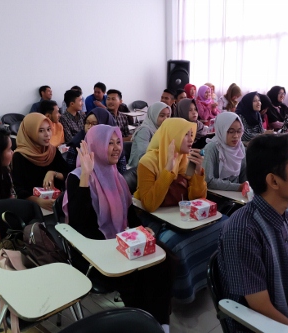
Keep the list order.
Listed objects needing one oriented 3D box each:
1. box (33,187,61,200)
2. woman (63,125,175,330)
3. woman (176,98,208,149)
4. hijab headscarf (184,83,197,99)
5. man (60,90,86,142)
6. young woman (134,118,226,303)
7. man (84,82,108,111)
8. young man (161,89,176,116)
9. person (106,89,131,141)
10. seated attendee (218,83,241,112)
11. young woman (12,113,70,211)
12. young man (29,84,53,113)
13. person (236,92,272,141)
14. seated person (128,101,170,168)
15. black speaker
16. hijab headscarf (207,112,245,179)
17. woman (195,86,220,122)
[{"bbox_3d":[-0.605,0.180,2.400,0.138,0.066,0.142,-8,16,-29],"label":"box"},{"bbox_3d":[-0.143,0.384,2.131,0.540,1.240,0.780,-10,18,-35],"label":"woman"},{"bbox_3d":[0.540,-0.029,3.825,0.460,1.294,0.750,-12,18,-39],"label":"woman"},{"bbox_3d":[0.797,-1.252,6.439,0.250,0.330,0.260,11,18,41],"label":"hijab headscarf"},{"bbox_3d":[-0.601,-0.135,3.968,0.800,1.290,0.500,11,18,39],"label":"man"},{"bbox_3d":[0.239,0.313,2.539,0.520,1.266,0.700,-12,19,-39],"label":"young woman"},{"bbox_3d":[-0.628,-0.606,5.774,0.550,1.330,0.800,-7,15,-24],"label":"man"},{"bbox_3d":[0.456,-0.394,5.036,0.500,1.260,0.800,-11,17,-36],"label":"young man"},{"bbox_3d":[-0.301,-0.271,4.563,0.520,1.280,0.800,-4,15,-17],"label":"person"},{"bbox_3d":[1.474,-0.671,6.207,0.800,1.260,0.500,12,18,37],"label":"seated attendee"},{"bbox_3d":[-0.643,0.290,2.594,0.480,1.292,0.720,-10,17,-34],"label":"young woman"},{"bbox_3d":[-1.420,-0.604,5.913,0.800,1.270,0.520,10,18,37],"label":"young man"},{"bbox_3d":[1.544,-0.324,4.808,0.800,1.220,0.480,11,18,39],"label":"person"},{"bbox_3d":[0.247,0.070,3.458,0.460,1.286,0.750,-13,19,-40],"label":"seated person"},{"bbox_3d":[0.713,-1.829,7.750,0.440,0.700,0.380,-1,14,-2],"label":"black speaker"},{"bbox_3d":[0.565,-0.146,2.600,0.270,0.450,0.270,-7,16,-26],"label":"hijab headscarf"},{"bbox_3d":[1.088,-0.567,5.712,0.800,1.260,0.480,12,19,40],"label":"woman"}]

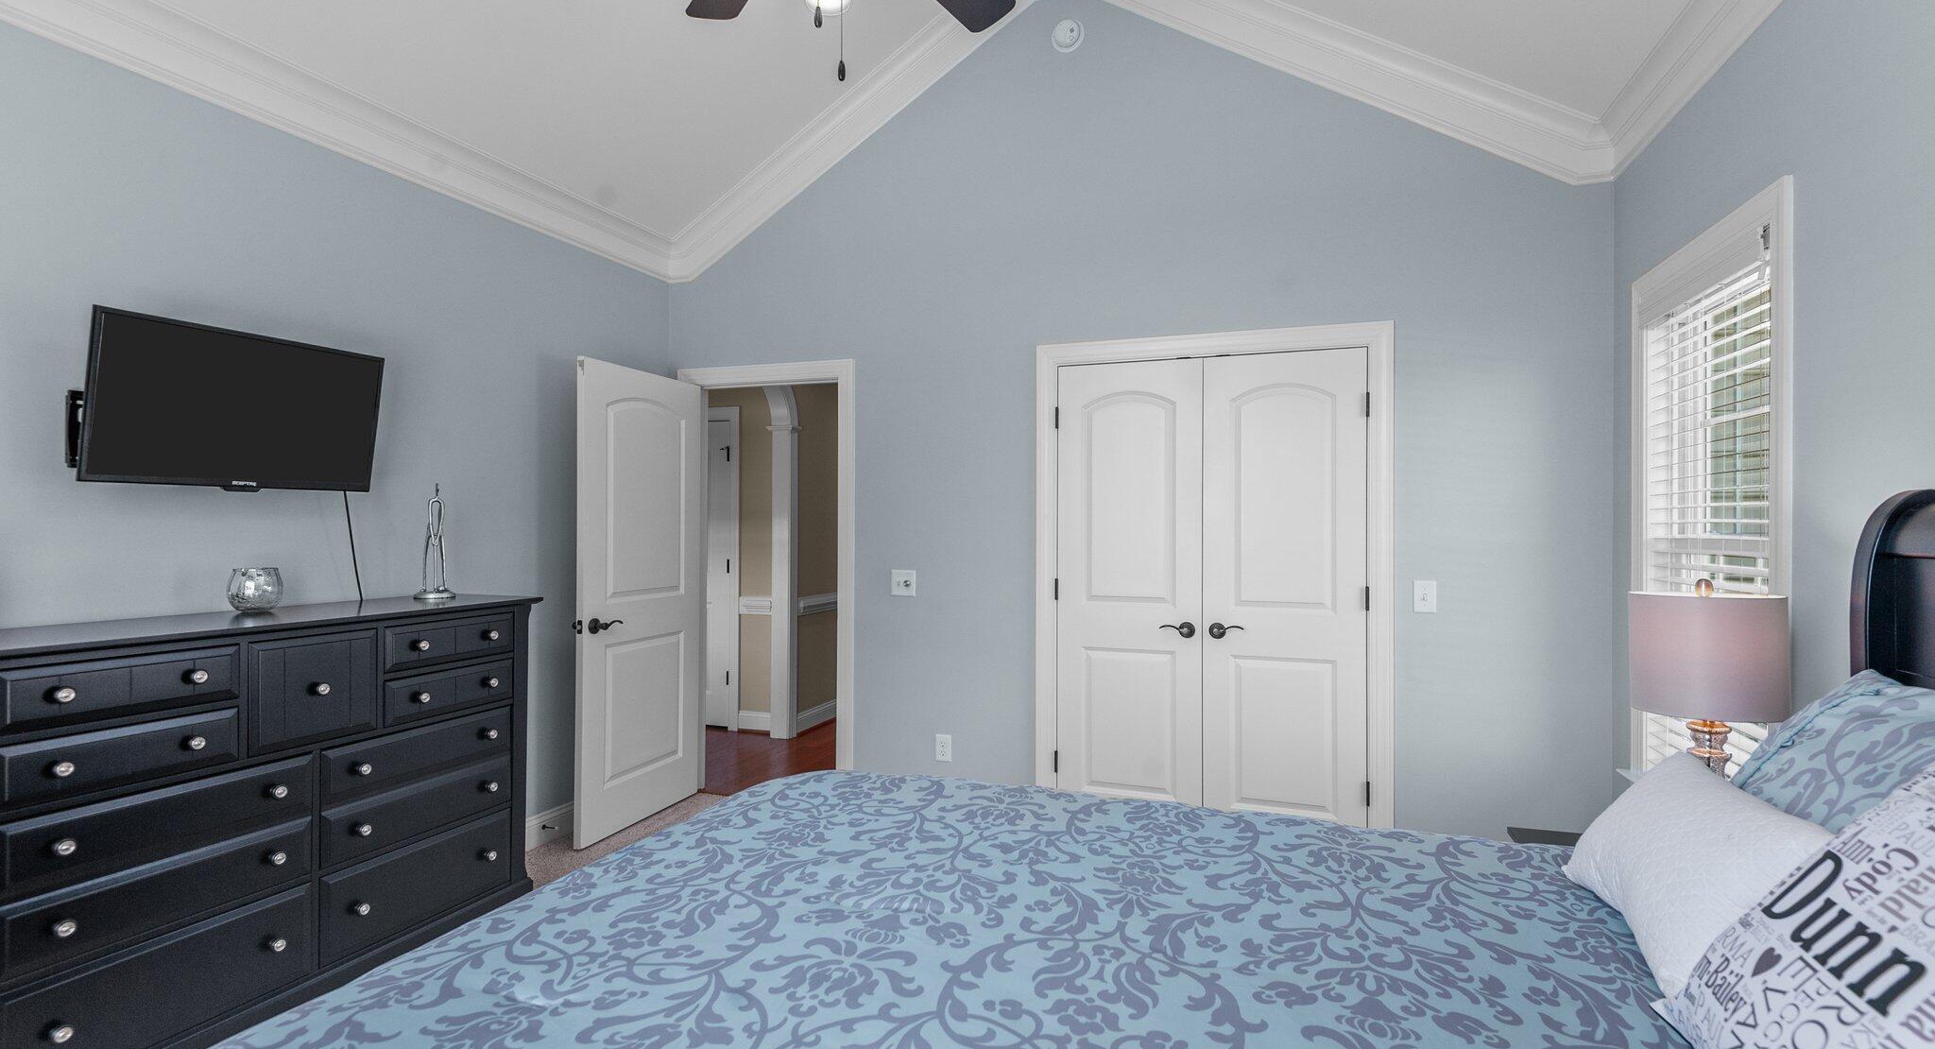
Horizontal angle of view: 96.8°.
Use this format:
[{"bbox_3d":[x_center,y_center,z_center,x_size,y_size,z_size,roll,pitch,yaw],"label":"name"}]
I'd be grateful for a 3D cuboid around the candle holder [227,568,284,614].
[{"bbox_3d":[-2.135,0.195,2.575,0.127,0.128,0.127,0,0,20],"label":"candle holder"}]

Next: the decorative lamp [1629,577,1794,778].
[{"bbox_3d":[1.616,0.450,1.882,0.266,0.663,0.266,0,0,20],"label":"decorative lamp"}]

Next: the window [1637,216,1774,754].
[{"bbox_3d":[2.035,0.046,2.366,0.090,1.480,0.820,0,0,20],"label":"window"}]

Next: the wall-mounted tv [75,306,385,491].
[{"bbox_3d":[-2.079,-0.324,2.474,0.070,0.440,0.732,9,3,18],"label":"wall-mounted tv"}]

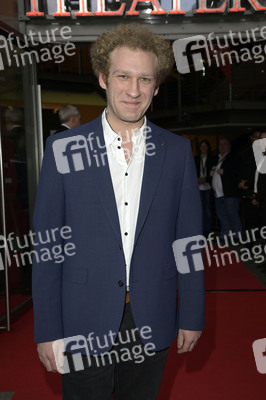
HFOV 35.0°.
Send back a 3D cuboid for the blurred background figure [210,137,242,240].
[{"bbox_3d":[1.600,-0.166,7.100,0.440,1.760,0.540,-6,8,-40],"label":"blurred background figure"}]

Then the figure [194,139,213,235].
[{"bbox_3d":[1.280,-0.198,7.420,0.470,1.680,0.320,0,6,14],"label":"figure"}]

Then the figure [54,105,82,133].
[{"bbox_3d":[-0.612,-0.037,4.143,0.330,1.750,0.520,-7,12,-37],"label":"figure"}]

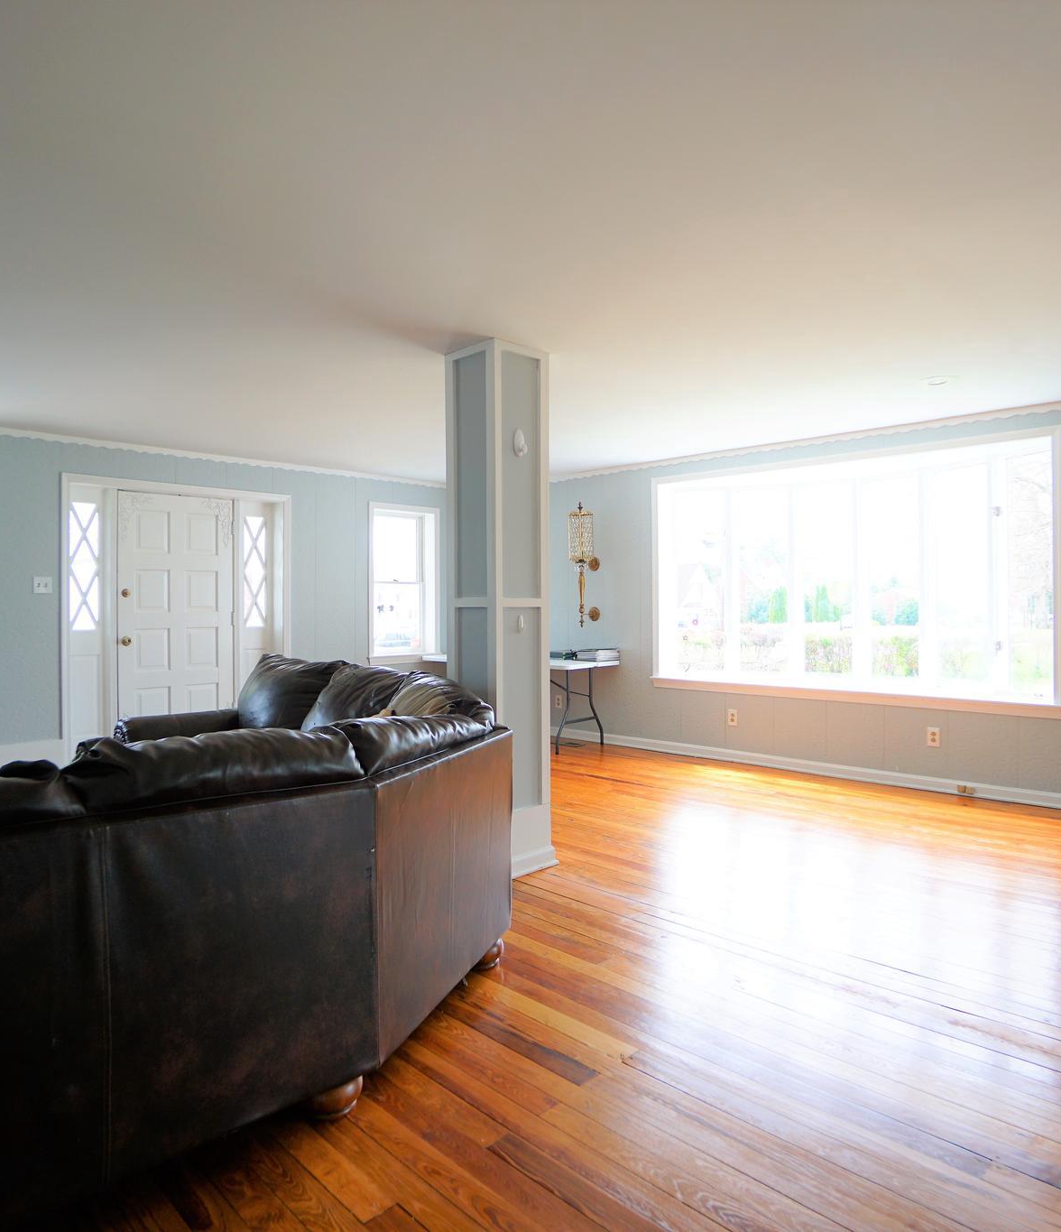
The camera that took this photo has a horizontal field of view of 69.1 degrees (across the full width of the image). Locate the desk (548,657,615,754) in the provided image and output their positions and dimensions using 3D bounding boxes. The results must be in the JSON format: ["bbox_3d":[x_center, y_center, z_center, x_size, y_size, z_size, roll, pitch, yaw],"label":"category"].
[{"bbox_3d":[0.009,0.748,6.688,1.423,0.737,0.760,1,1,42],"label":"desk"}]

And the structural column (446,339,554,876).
[{"bbox_3d":[-0.150,-0.054,3.679,0.350,2.410,0.350,-1,1,-41],"label":"structural column"}]

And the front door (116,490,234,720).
[{"bbox_3d":[-2.779,0.089,6.079,0.855,2.069,0.060,-1,1,-41],"label":"front door"}]

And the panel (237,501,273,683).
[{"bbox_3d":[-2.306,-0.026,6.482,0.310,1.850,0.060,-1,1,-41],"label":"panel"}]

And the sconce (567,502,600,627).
[{"bbox_3d":[0.468,-0.446,6.682,0.210,1.078,0.280,1,1,42],"label":"sconce"}]

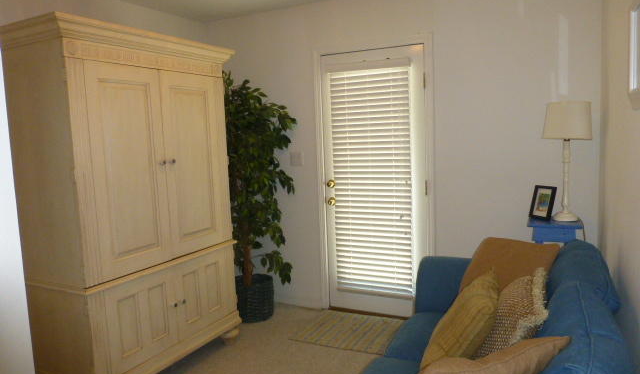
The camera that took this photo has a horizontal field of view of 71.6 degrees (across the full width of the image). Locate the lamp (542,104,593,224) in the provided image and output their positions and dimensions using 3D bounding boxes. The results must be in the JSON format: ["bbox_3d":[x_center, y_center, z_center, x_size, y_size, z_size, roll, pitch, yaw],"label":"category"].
[{"bbox_3d":[1.489,-0.149,2.676,0.257,0.720,0.257,1,7,24],"label":"lamp"}]

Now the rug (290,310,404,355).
[{"bbox_3d":[0.319,1.057,3.236,0.920,0.010,0.565,1,7,24],"label":"rug"}]

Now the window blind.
[{"bbox_3d":[0.381,-0.033,3.353,0.643,1.760,0.062,1,7,24],"label":"window blind"}]

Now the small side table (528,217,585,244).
[{"bbox_3d":[1.448,0.636,2.771,0.283,0.860,0.310,1,7,24],"label":"small side table"}]

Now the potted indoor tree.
[{"bbox_3d":[-0.599,0.068,3.513,0.780,1.983,0.640,1,7,24],"label":"potted indoor tree"}]

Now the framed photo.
[{"bbox_3d":[1.409,0.106,2.783,0.025,0.209,0.150,12,-1,-26],"label":"framed photo"}]

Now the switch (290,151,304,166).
[{"bbox_3d":[-0.184,-0.225,3.624,0.118,0.118,0.012,1,7,24],"label":"switch"}]

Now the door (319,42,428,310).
[{"bbox_3d":[0.418,-0.006,3.401,0.806,2.027,0.045,1,7,24],"label":"door"}]

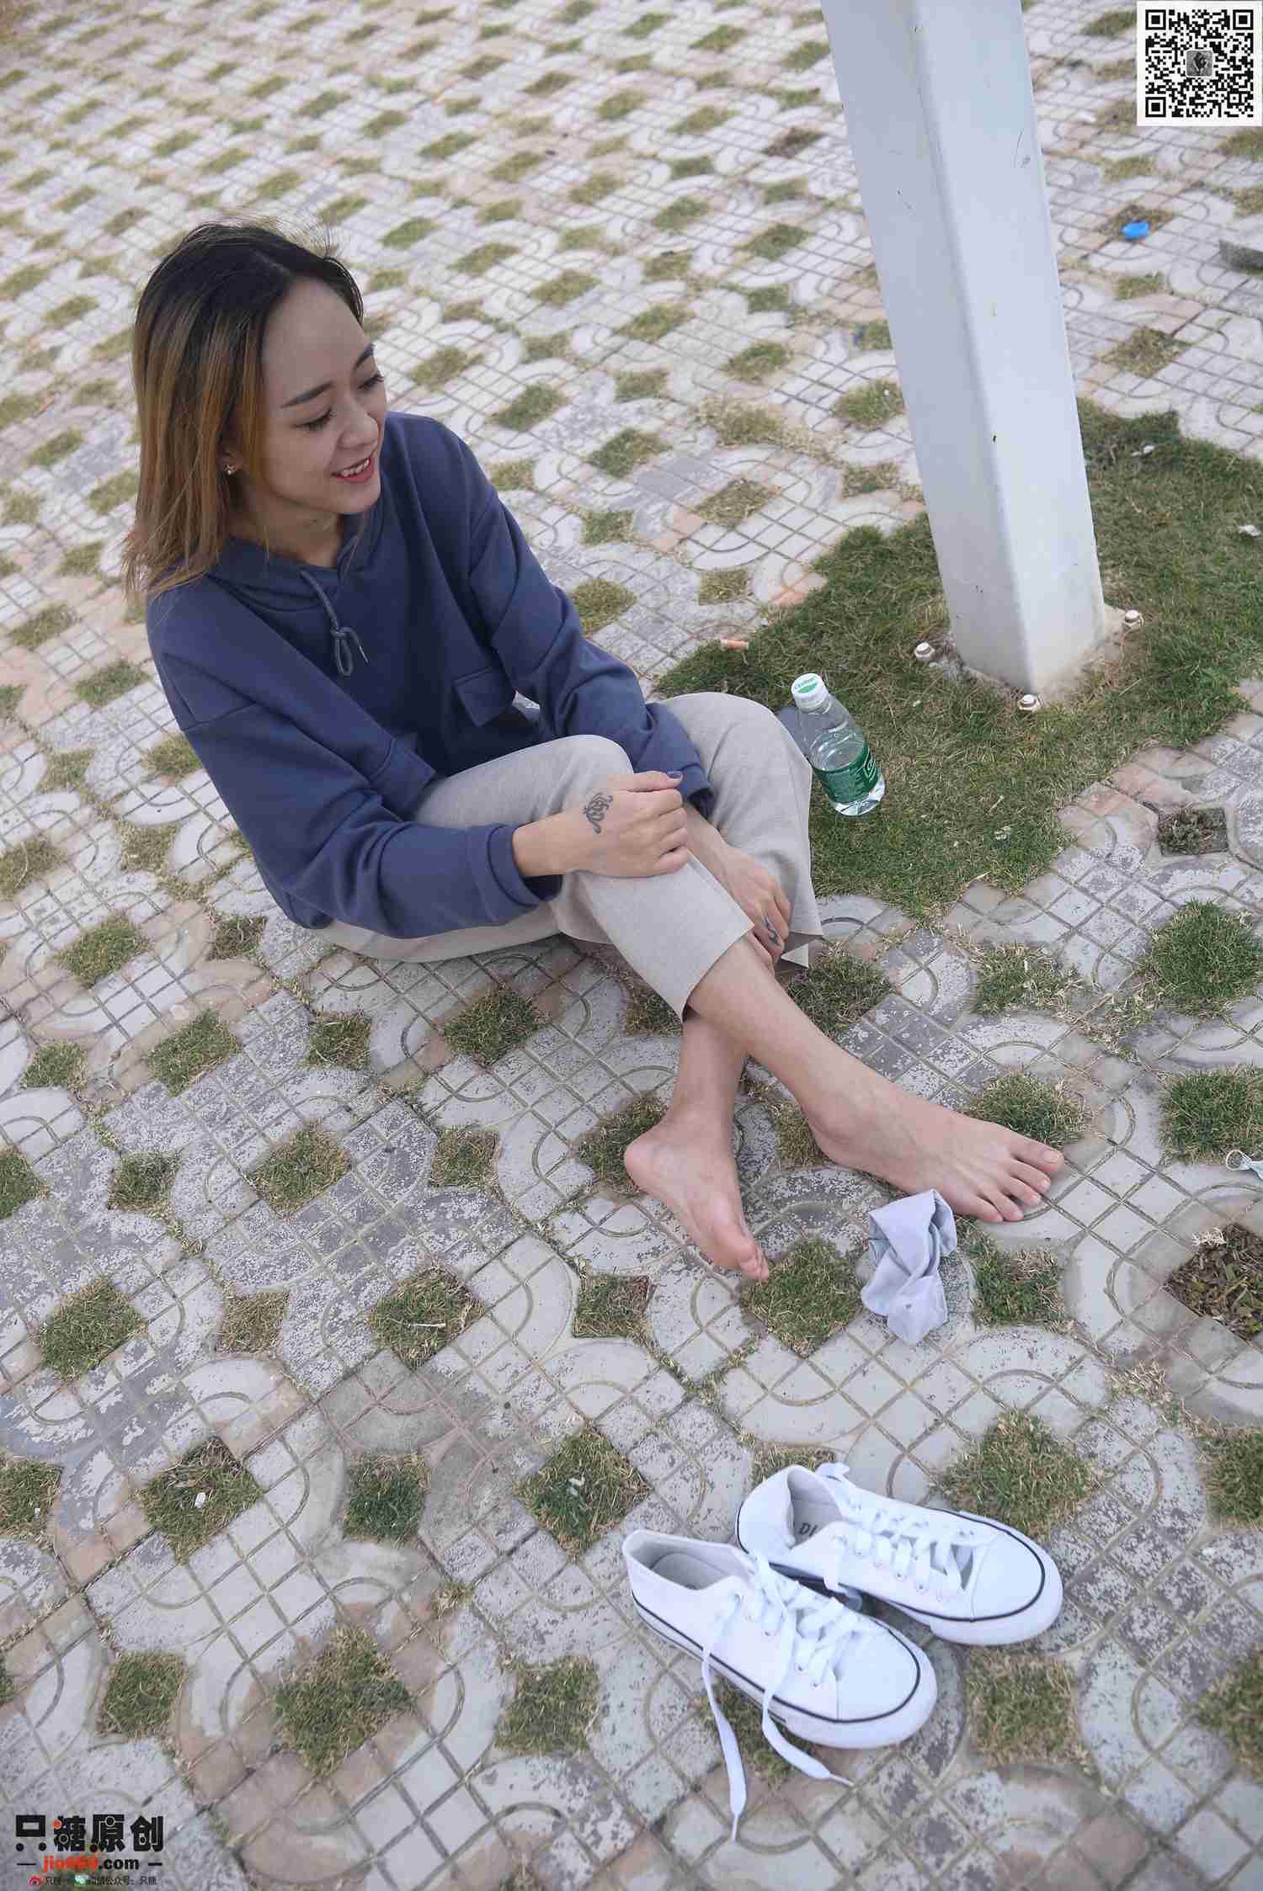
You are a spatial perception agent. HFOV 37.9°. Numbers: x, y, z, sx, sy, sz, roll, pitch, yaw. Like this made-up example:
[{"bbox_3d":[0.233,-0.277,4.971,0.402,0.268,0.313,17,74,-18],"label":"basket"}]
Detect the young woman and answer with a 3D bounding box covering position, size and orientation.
[{"bbox_3d":[-0.089,-0.177,1.592,0.408,0.797,0.872,-38,45,-16],"label":"young woman"}]

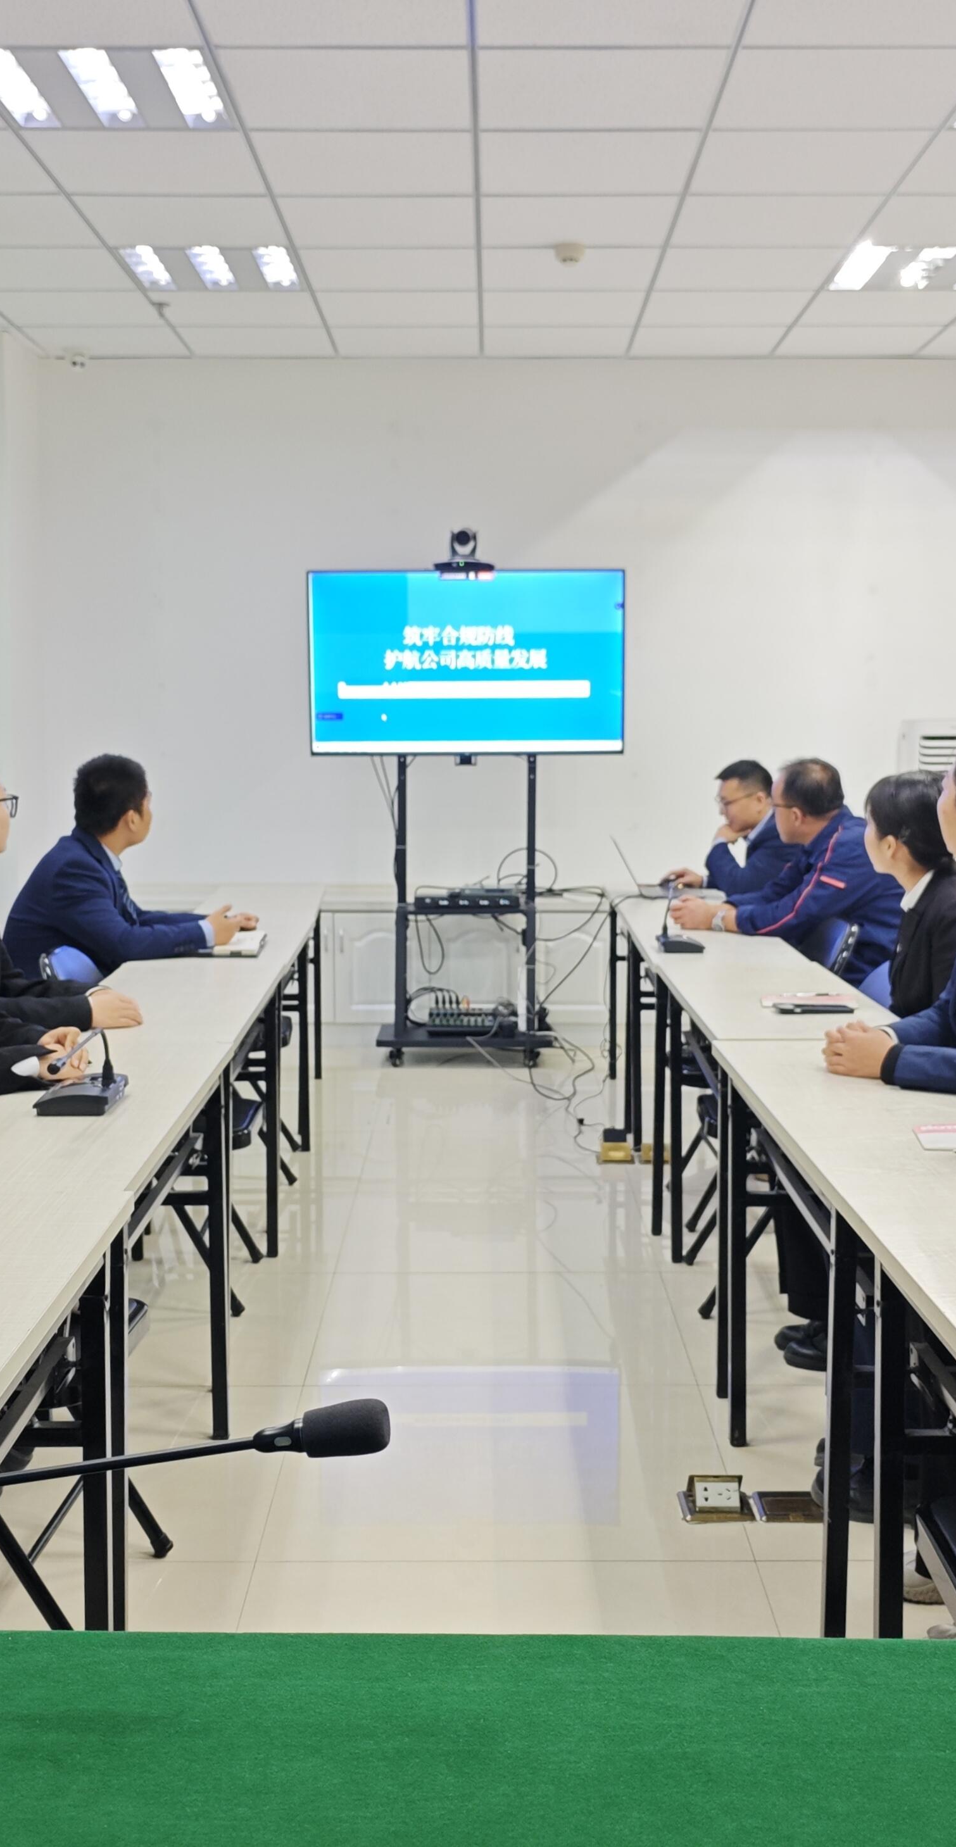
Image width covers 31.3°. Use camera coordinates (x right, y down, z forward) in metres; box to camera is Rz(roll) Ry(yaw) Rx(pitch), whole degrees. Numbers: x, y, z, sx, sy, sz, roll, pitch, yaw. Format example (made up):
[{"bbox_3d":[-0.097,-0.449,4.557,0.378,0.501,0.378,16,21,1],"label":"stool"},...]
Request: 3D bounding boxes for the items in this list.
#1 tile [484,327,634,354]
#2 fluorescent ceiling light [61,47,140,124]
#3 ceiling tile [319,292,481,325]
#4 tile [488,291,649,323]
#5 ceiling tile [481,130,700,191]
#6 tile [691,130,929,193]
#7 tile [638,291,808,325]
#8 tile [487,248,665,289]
[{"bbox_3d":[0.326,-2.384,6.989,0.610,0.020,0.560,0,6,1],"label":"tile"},{"bbox_3d":[-0.926,-2.081,4.245,0.117,0.050,0.530,0,7,0],"label":"fluorescent ceiling light"},{"bbox_3d":[-0.292,-2.325,6.445,0.610,0.020,0.560,0,6,1],"label":"ceiling tile"},{"bbox_3d":[0.324,-2.346,6.501,0.618,0.020,0.557,0,6,0],"label":"tile"},{"bbox_3d":[0.309,-2.160,4.841,0.618,0.020,0.557,0,6,0],"label":"ceiling tile"},{"bbox_3d":[0.927,-2.158,4.836,0.618,0.020,0.557,0,6,0],"label":"tile"},{"bbox_3d":[0.942,-2.344,6.496,0.618,0.020,0.557,0,6,0],"label":"tile"},{"bbox_3d":[0.315,-2.261,5.890,0.610,0.020,0.560,0,6,1],"label":"tile"}]

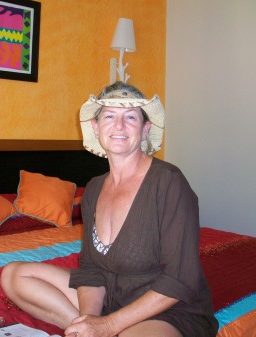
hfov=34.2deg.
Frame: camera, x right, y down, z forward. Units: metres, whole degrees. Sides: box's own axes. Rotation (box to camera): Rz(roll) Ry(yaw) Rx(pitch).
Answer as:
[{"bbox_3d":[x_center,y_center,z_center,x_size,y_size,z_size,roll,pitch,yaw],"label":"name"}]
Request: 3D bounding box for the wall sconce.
[{"bbox_3d":[-0.049,-0.949,3.460,0.205,0.580,0.240,-2,4,-41],"label":"wall sconce"}]

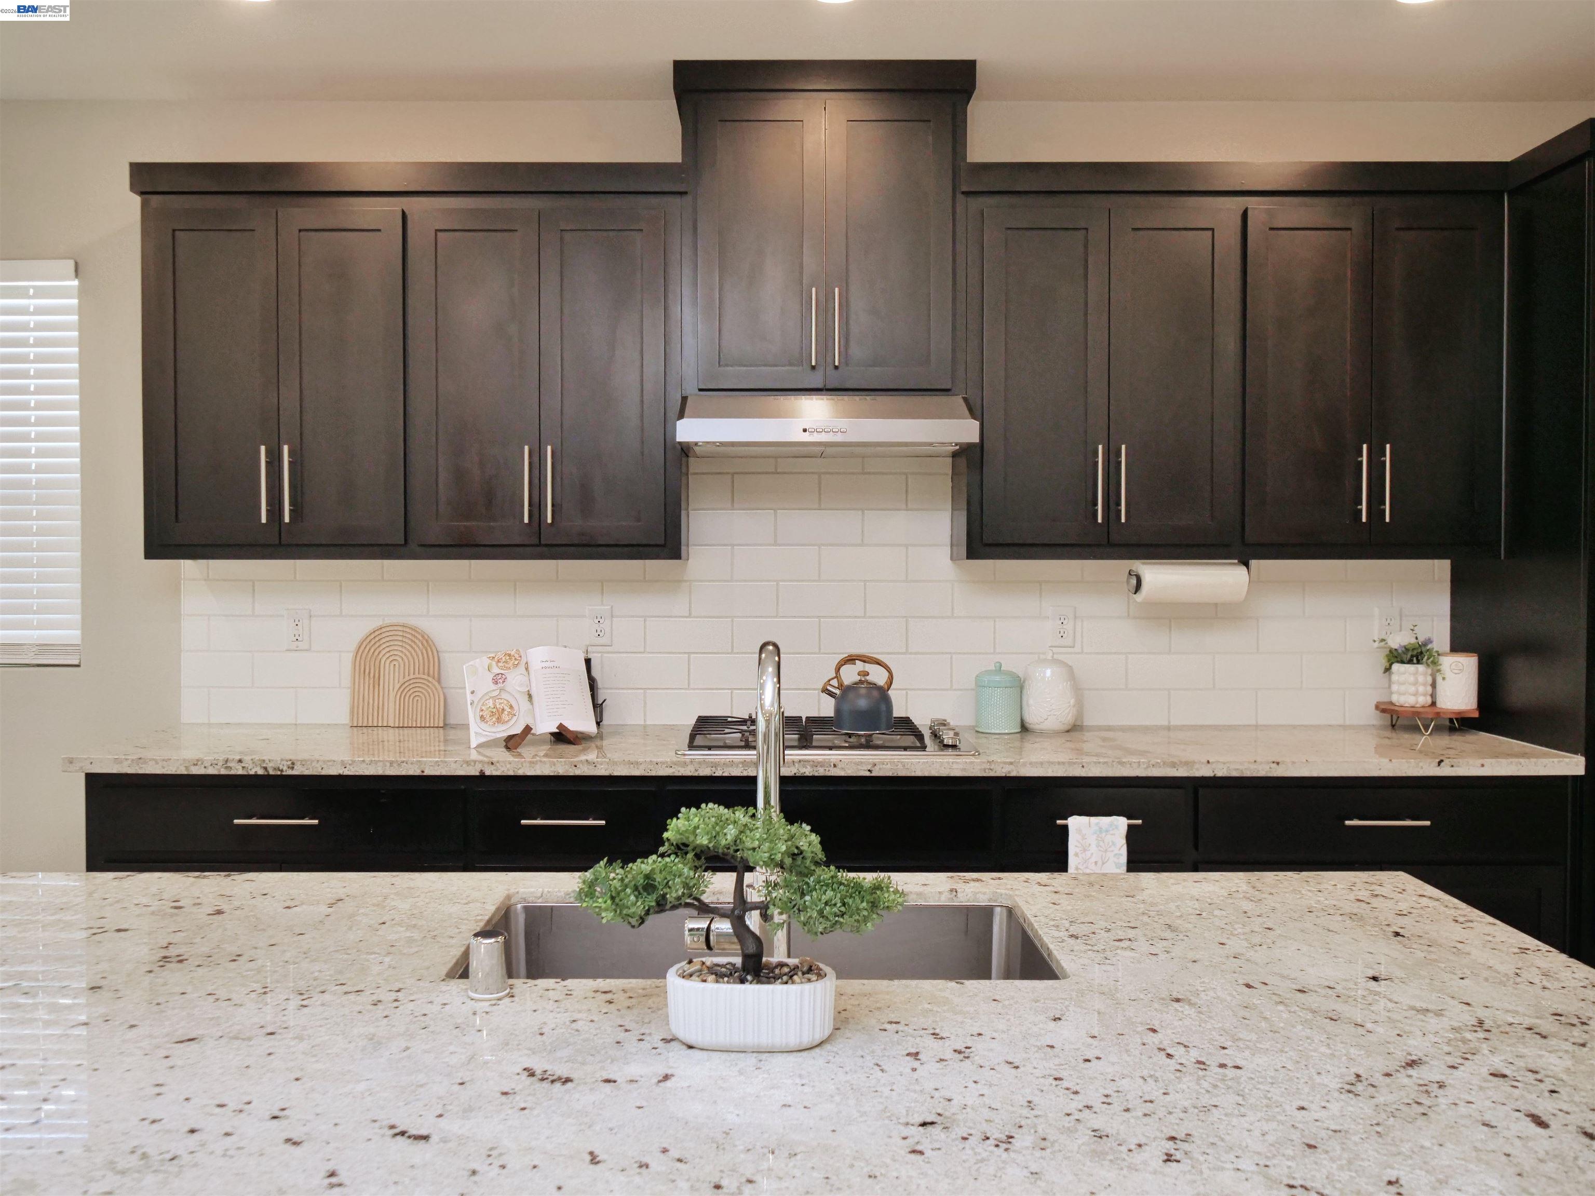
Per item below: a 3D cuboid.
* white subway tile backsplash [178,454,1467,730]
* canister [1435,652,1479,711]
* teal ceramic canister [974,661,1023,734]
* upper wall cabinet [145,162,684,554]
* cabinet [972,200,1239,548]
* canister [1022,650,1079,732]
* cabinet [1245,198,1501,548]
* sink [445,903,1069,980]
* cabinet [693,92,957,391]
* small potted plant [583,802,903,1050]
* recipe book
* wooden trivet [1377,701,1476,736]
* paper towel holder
[{"bbox_3d":[0.066,-0.016,3.753,3.685,0.774,0.012,0,2,-1],"label":"white subway tile backsplash"},{"bbox_3d":[1.833,0.230,3.585,0.107,0.145,0.107,1,2,27],"label":"canister"},{"bbox_3d":[0.568,0.277,3.646,0.132,0.194,0.132,0,2,-1],"label":"teal ceramic canister"},{"bbox_3d":[-1.013,-0.594,3.558,1.420,0.979,0.325,0,2,0],"label":"upper wall cabinet"},{"bbox_3d":[0.812,-0.586,3.558,0.715,0.937,0.325,0,2,0],"label":"cabinet"},{"bbox_3d":[0.715,0.260,3.646,0.156,0.228,0.156,0,2,11],"label":"canister"},{"bbox_3d":[1.539,-0.587,3.587,0.696,0.949,0.330,0,2,-1],"label":"cabinet"},{"bbox_3d":[-0.045,0.568,1.670,0.735,0.220,0.430,0,2,0],"label":"sink"},{"bbox_3d":[0.072,-0.937,3.548,0.716,0.786,0.325,0,2,0],"label":"cabinet"},{"bbox_3d":[-0.058,0.325,1.309,0.330,0.232,0.170,0,2,-1],"label":"small potted plant"},{"bbox_3d":[-0.692,0.250,3.338,0.330,0.235,0.080,-1,-16,-20],"label":"recipe book"},{"bbox_3d":[1.762,0.338,3.611,0.270,0.073,0.240,0,2,0],"label":"wooden trivet"},{"bbox_3d":[1.064,-0.048,3.512,0.336,0.122,0.116,0,2,-1],"label":"paper towel holder"}]

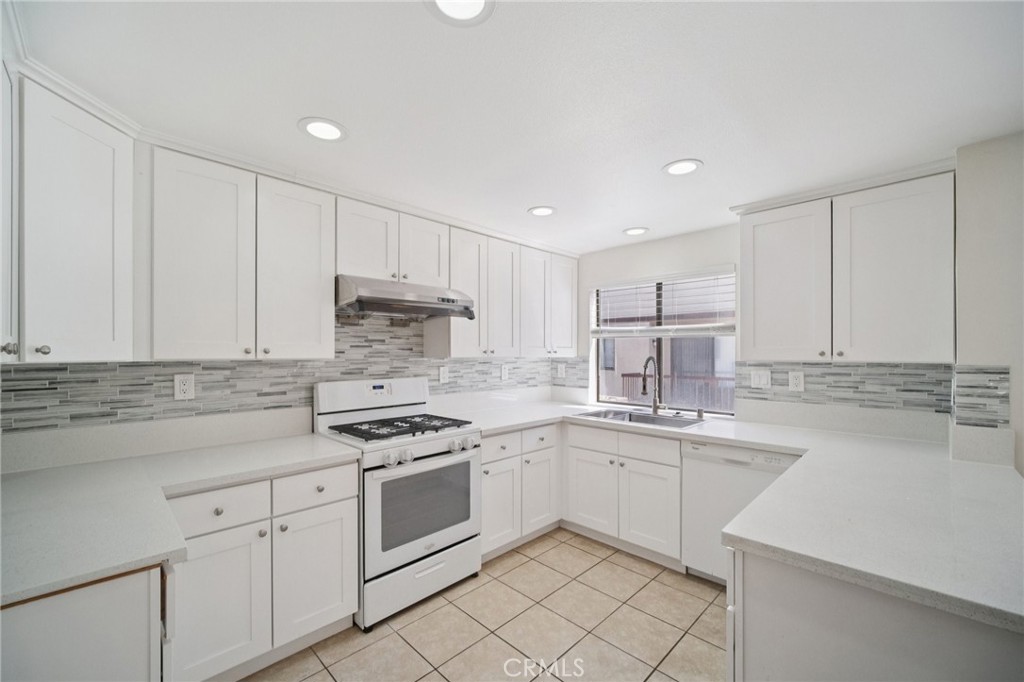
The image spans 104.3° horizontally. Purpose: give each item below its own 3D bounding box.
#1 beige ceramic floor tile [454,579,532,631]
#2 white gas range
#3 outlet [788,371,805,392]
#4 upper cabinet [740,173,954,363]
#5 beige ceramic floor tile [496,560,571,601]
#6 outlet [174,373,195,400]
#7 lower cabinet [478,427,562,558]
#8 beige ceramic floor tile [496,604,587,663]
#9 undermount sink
[{"bbox_3d":[-0.095,1.466,2.222,0.338,0.010,0.334,-2,-3,45],"label":"beige ceramic floor tile"},{"bbox_3d":[-0.687,0.876,2.458,0.760,1.205,0.675,2,-3,-45],"label":"white gas range"},{"bbox_3d":[1.832,0.262,2.562,0.010,0.122,0.078,1,-2,-45],"label":"outlet"},{"bbox_3d":[1.866,-0.336,2.287,0.330,0.915,0.900,1,-2,-45],"label":"upper cabinet"},{"bbox_3d":[0.143,1.476,2.458,0.333,0.010,0.333,1,-2,-45],"label":"beige ceramic floor tile"},{"bbox_3d":[-1.611,0.228,1.959,0.077,0.122,0.010,1,-2,-45],"label":"outlet"},{"bbox_3d":[-0.135,1.042,3.053,0.830,0.820,0.635,2,-3,-45],"label":"lower cabinet"},{"bbox_3d":[0.149,1.466,1.994,0.336,0.010,0.336,2,-3,-45],"label":"beige ceramic floor tile"},{"bbox_3d":[0.970,0.709,3.076,0.460,0.205,0.830,2,-3,-45],"label":"undermount sink"}]

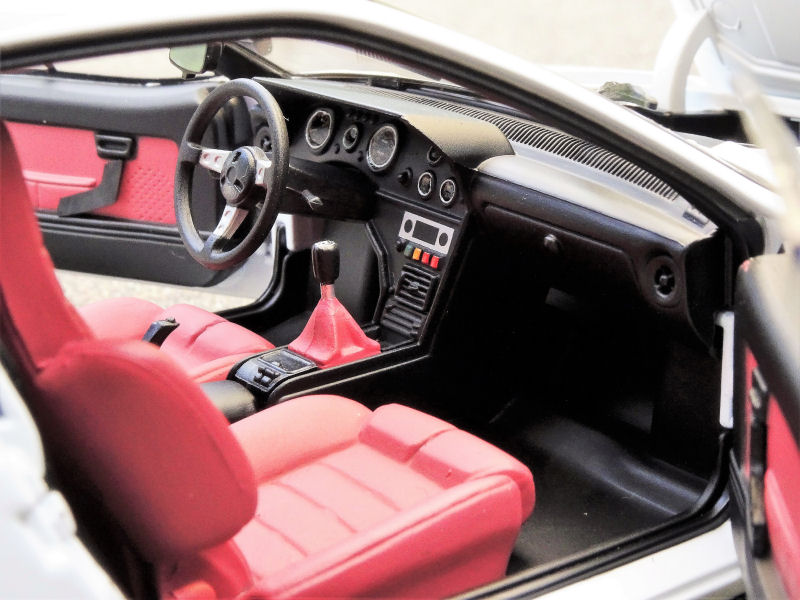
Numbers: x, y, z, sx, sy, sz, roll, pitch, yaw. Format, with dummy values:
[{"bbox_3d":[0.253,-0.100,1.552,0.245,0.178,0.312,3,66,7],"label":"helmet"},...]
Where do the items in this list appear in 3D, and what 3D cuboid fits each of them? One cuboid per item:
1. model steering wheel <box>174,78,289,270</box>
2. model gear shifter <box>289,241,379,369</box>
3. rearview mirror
[{"bbox_3d":[-0.016,-0.013,0.168,0.004,0.020,0.020,9,7,-36],"label":"model steering wheel"},{"bbox_3d":[-0.007,0.000,0.152,0.006,0.011,0.007,-15,21,-28],"label":"model gear shifter"},{"bbox_3d":[-0.025,-0.030,0.195,0.007,0.005,0.004,12,24,40],"label":"rearview mirror"}]

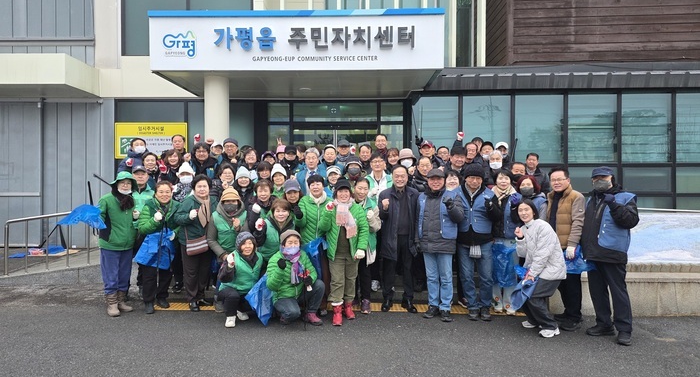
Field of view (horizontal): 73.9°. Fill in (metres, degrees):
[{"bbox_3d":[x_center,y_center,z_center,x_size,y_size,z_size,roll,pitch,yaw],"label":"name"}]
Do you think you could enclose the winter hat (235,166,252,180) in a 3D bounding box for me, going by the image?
[{"bbox_3d":[-1.397,-0.197,6.100,0.220,0.180,0.230,0,1,-5],"label":"winter hat"}]

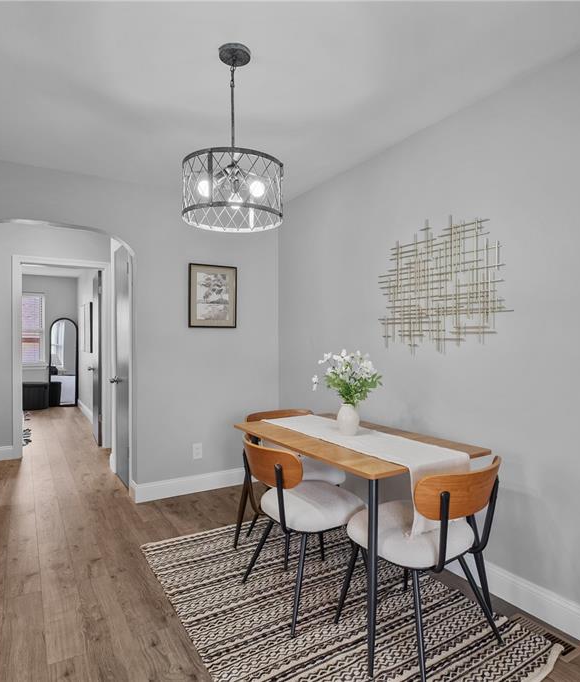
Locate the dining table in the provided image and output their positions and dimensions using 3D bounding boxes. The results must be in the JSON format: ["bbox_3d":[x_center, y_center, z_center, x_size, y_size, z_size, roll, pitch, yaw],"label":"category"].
[{"bbox_3d":[0.285,0.862,2.218,0.730,0.743,1.190,0,0,-32],"label":"dining table"}]

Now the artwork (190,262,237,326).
[{"bbox_3d":[-0.633,-0.368,3.557,0.422,0.522,0.025,0,0,-32],"label":"artwork"}]

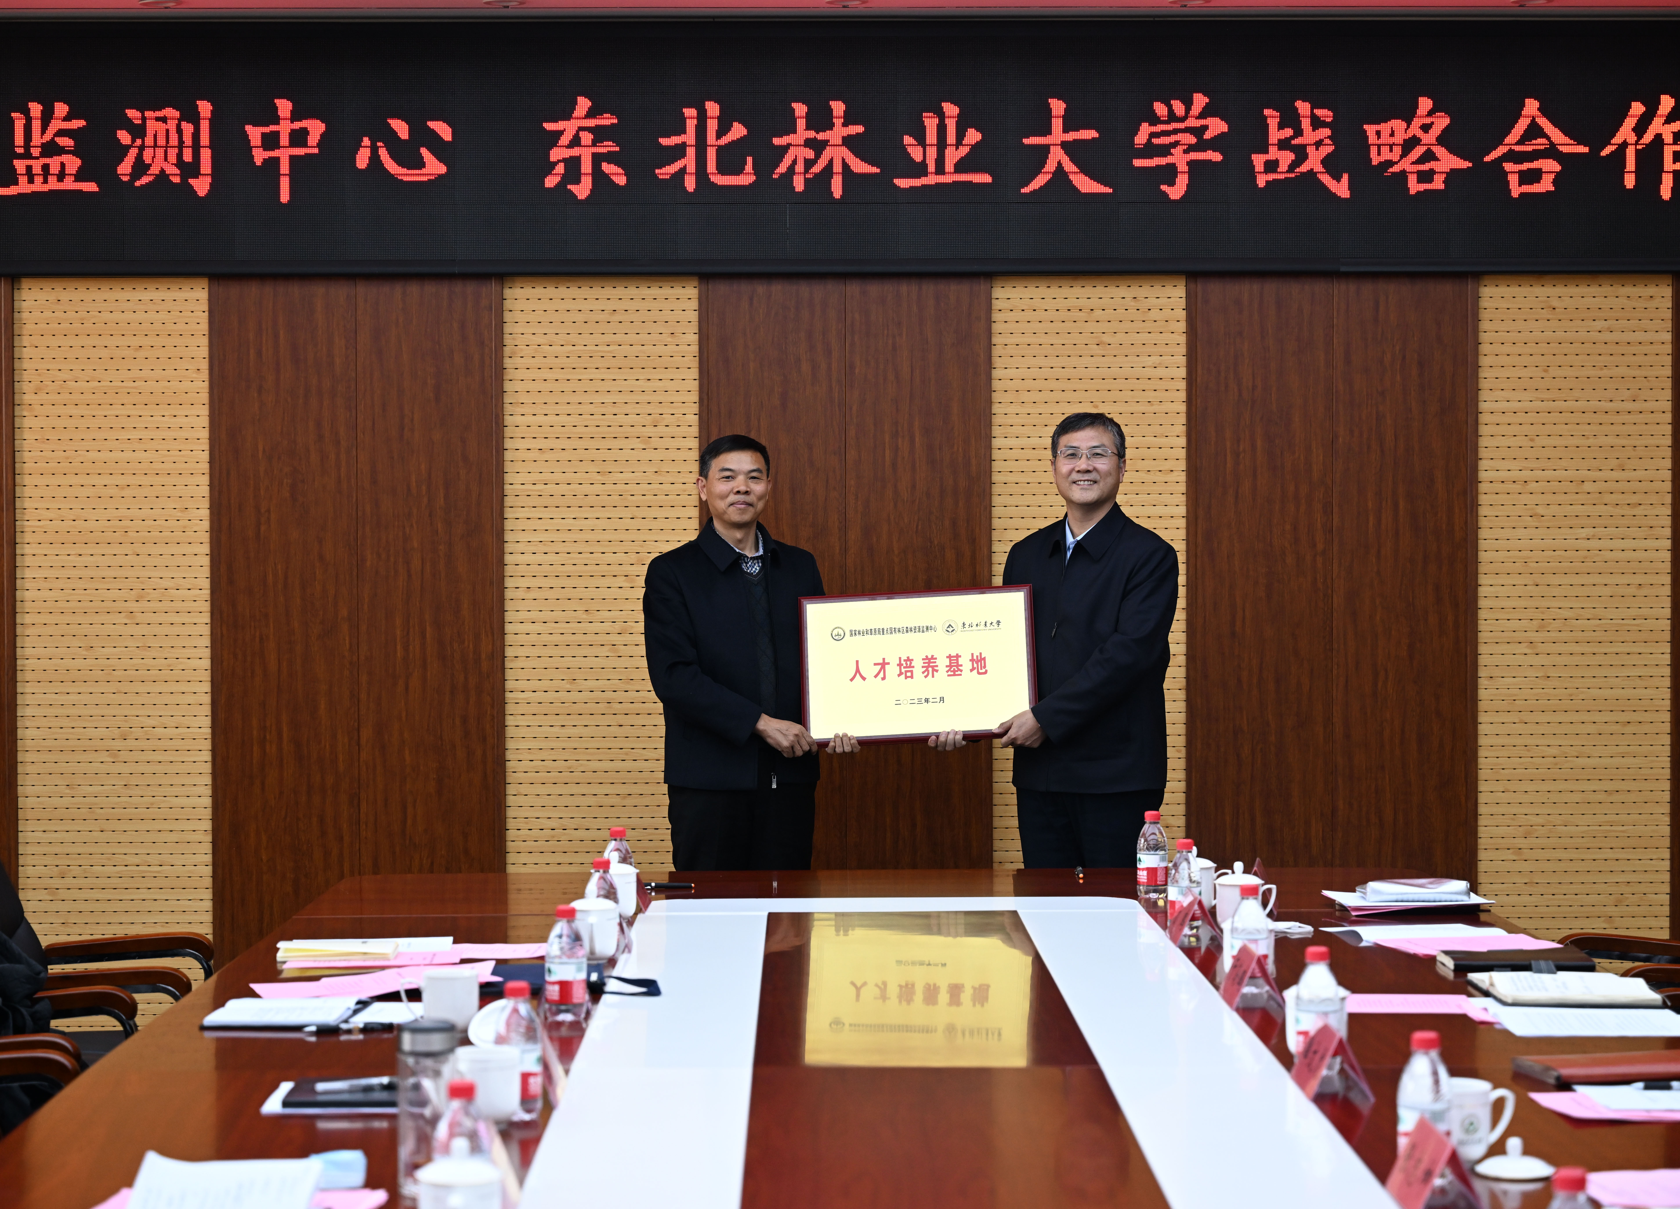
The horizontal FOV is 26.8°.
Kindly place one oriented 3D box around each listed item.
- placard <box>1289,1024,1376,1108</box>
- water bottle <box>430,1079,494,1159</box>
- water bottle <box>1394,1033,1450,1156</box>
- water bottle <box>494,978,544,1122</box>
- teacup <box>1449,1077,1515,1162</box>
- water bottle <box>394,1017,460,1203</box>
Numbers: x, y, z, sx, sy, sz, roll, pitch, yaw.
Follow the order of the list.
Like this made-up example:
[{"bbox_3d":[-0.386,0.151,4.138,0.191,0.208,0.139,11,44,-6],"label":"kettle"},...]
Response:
[{"bbox_3d":[0.665,0.613,4.776,0.086,0.085,0.210,0,1,0],"label":"placard"},{"bbox_3d":[-0.394,0.591,3.680,0.060,0.175,0.060,0,1,-1],"label":"water bottle"},{"bbox_3d":[0.668,0.580,4.030,0.060,0.175,0.060,0,1,-1],"label":"water bottle"},{"bbox_3d":[-0.415,0.577,4.569,0.062,0.173,0.062,0,1,-1],"label":"water bottle"},{"bbox_3d":[0.757,0.623,4.258,0.108,0.091,0.083,0,1,-1],"label":"teacup"},{"bbox_3d":[-0.470,0.579,4.045,0.067,0.194,0.067,0,1,-1],"label":"water bottle"}]

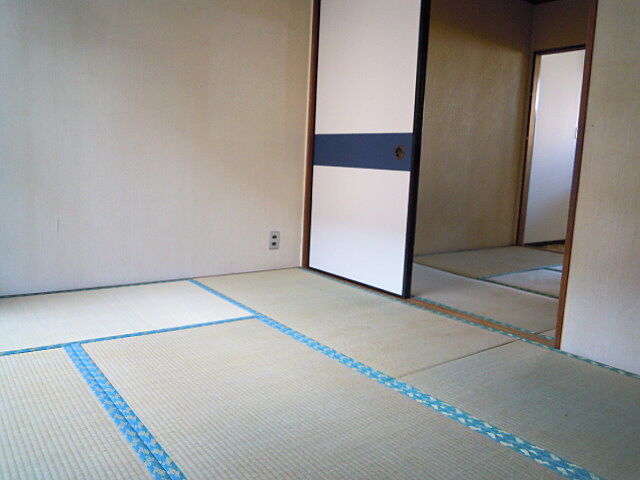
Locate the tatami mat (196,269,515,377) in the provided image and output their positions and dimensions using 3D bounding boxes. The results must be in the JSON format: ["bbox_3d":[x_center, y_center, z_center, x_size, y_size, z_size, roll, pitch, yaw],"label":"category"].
[{"bbox_3d":[0.046,0.357,2.689,0.817,0.050,1.738,-4,10,-37],"label":"tatami mat"}]

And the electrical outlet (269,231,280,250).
[{"bbox_3d":[-0.299,0.004,3.461,0.071,0.120,0.010,-4,10,-37],"label":"electrical outlet"}]

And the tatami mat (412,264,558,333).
[{"bbox_3d":[0.759,0.312,3.229,0.785,0.050,1.724,-4,10,-37],"label":"tatami mat"}]

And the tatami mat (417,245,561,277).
[{"bbox_3d":[1.510,0.188,4.347,1.751,0.050,0.820,-4,10,-37],"label":"tatami mat"}]

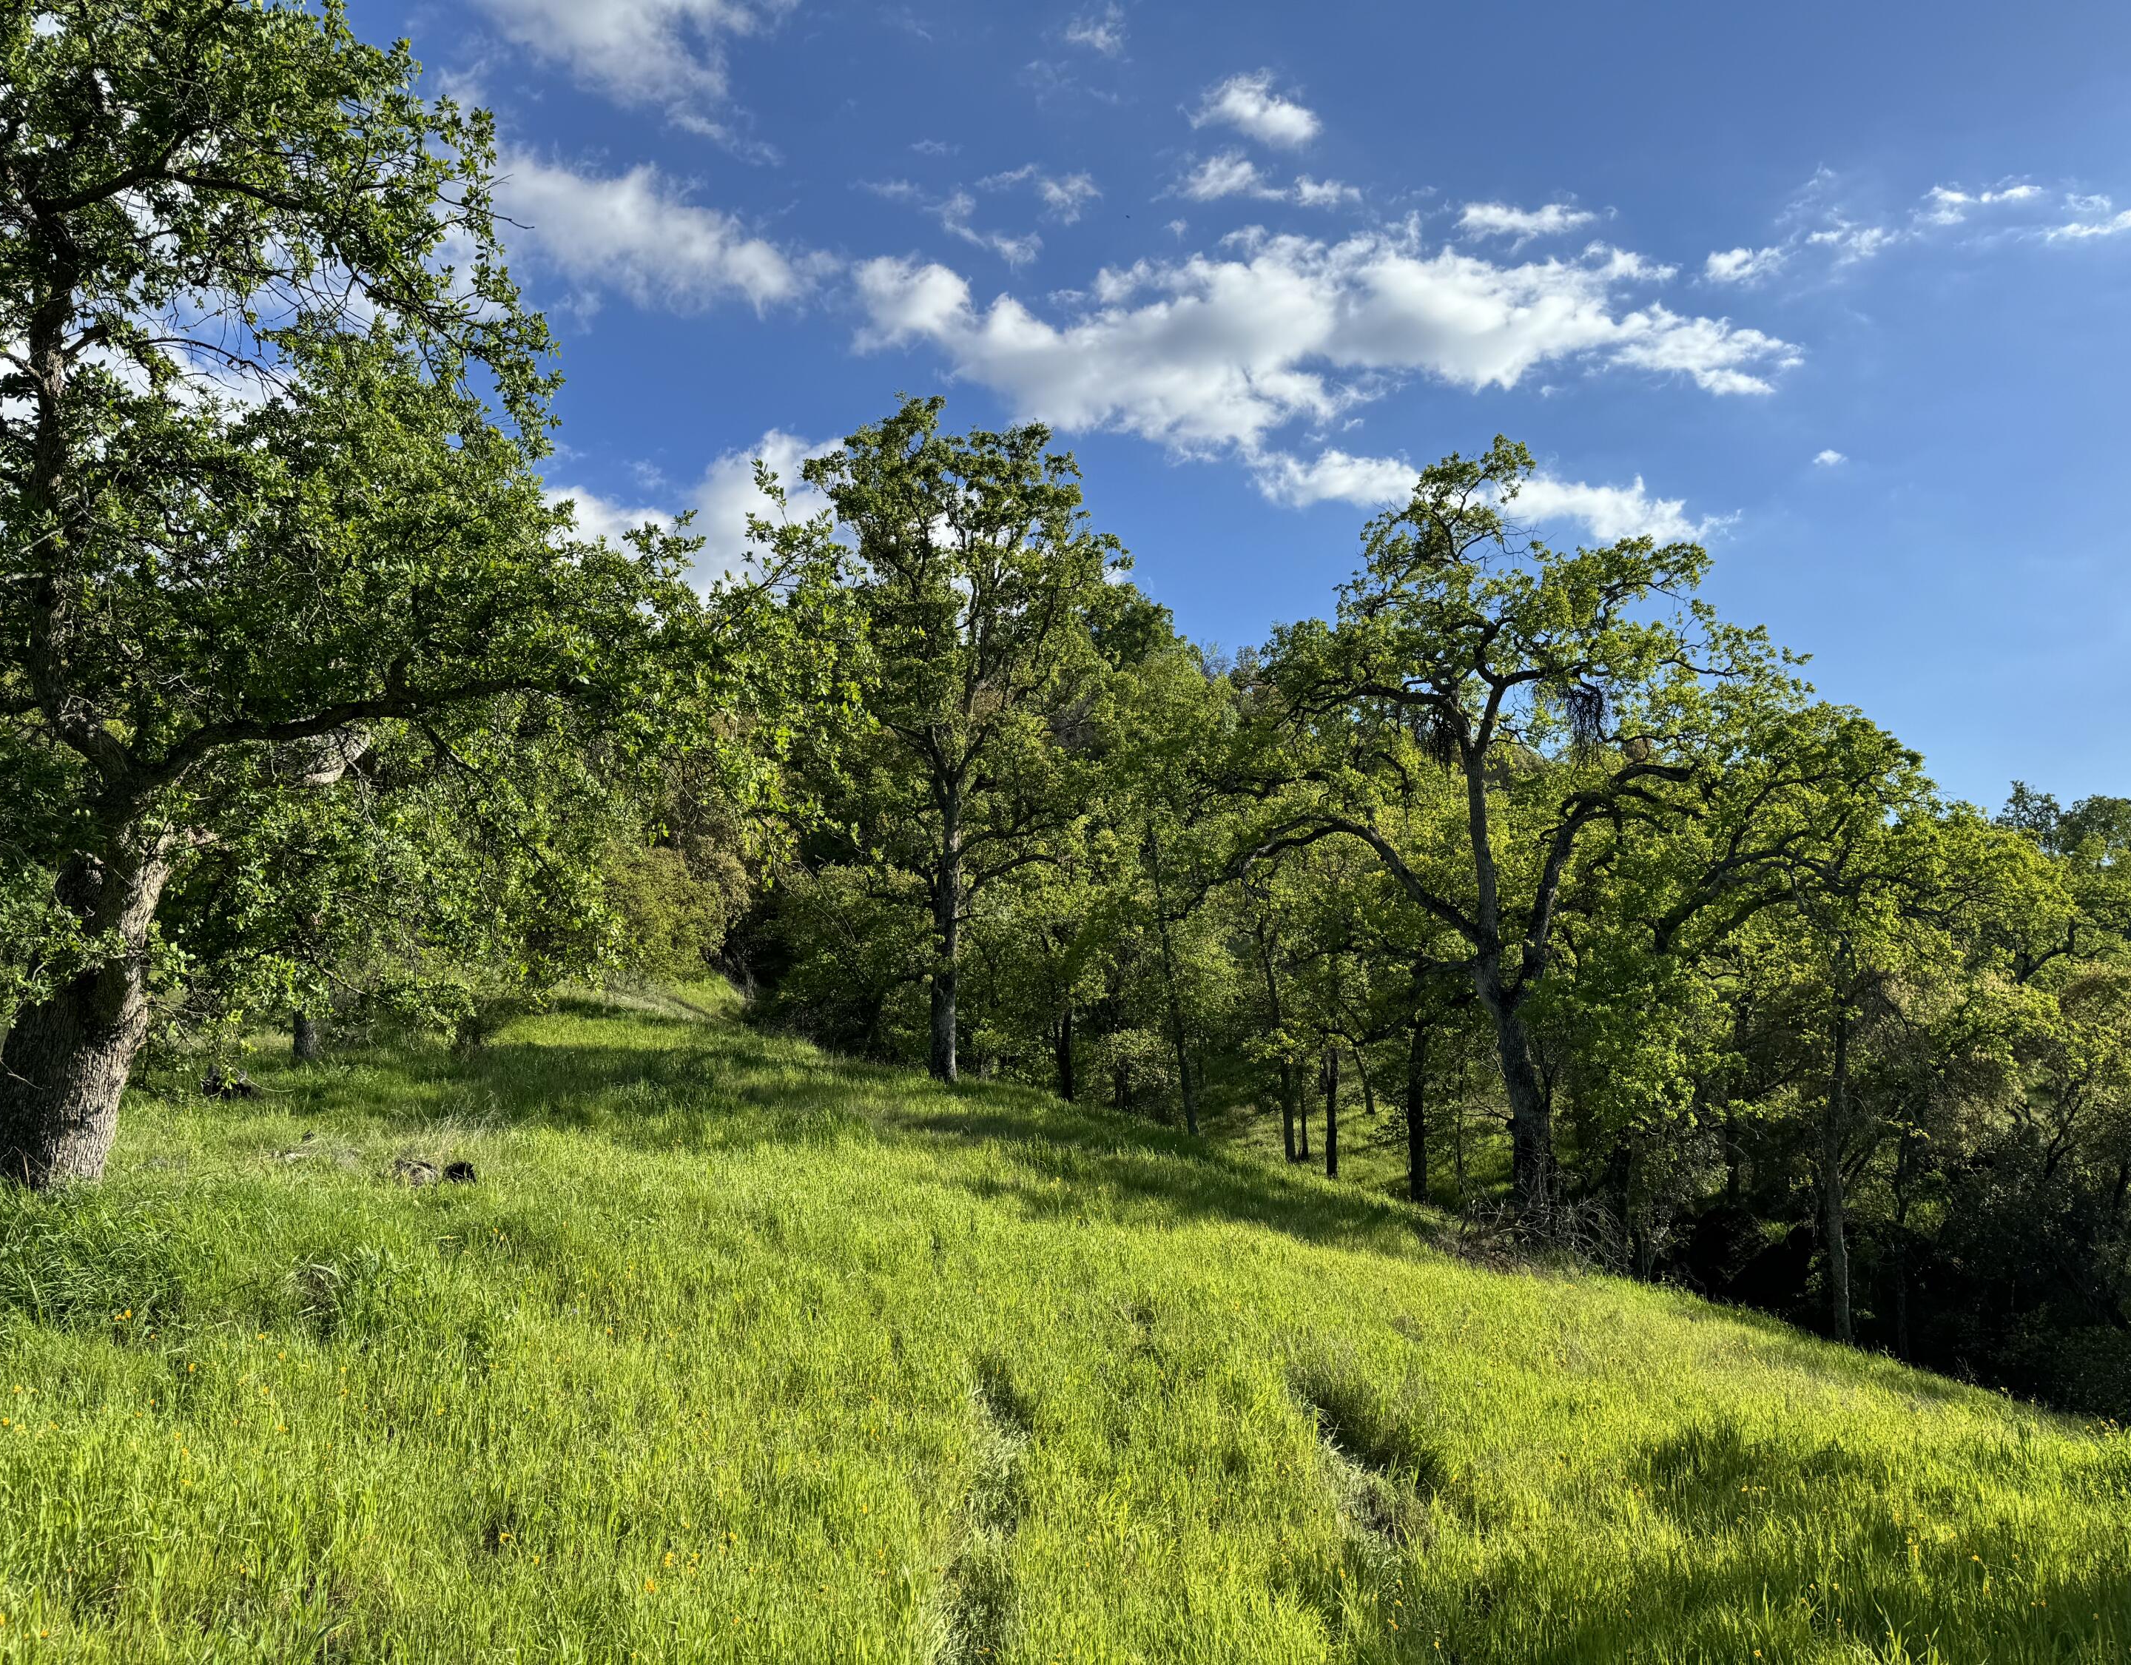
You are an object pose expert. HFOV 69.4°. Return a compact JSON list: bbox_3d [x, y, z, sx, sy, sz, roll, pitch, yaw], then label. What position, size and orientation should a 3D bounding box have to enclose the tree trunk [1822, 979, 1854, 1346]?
[{"bbox_3d":[10.541,4.508,21.000,0.400,5.020,0.360,0,-2,0],"label":"tree trunk"}]

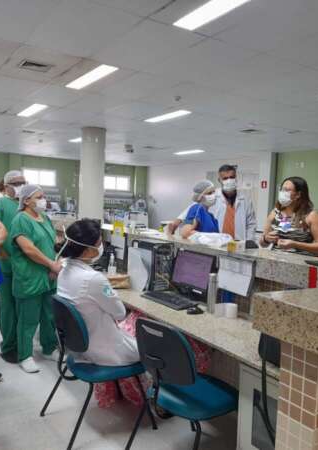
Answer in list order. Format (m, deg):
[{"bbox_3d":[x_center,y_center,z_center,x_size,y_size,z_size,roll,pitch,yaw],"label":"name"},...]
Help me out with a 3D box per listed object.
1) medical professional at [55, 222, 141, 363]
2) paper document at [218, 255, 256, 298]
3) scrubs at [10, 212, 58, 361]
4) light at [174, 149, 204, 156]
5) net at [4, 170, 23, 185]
[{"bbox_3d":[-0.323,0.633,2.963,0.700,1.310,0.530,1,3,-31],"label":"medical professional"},{"bbox_3d":[0.466,0.316,2.707,0.020,0.210,0.290,1,3,-31],"label":"paper document"},{"bbox_3d":[-1.066,0.514,3.710,0.320,1.260,0.450,3,2,21],"label":"scrubs"},{"bbox_3d":[0.822,-2.027,12.076,0.230,0.070,1.220,1,3,-31],"label":"light"},{"bbox_3d":[-1.298,-0.423,3.880,0.200,0.135,0.170,3,2,22],"label":"net"}]

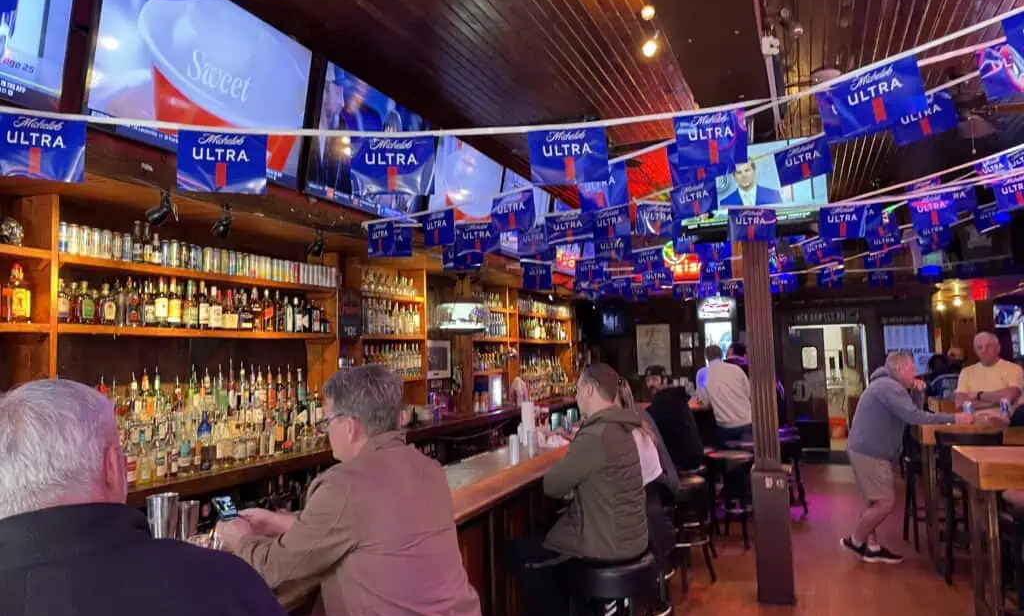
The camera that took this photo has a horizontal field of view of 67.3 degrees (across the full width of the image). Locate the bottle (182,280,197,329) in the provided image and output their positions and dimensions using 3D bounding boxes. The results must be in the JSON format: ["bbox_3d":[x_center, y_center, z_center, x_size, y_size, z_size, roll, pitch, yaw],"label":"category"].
[{"bbox_3d":[-1.974,-0.021,4.709,0.080,0.290,0.080,-4,-4,24],"label":"bottle"}]

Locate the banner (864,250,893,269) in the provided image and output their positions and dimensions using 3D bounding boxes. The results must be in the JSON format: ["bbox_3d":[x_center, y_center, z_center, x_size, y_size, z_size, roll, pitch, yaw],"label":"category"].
[{"bbox_3d":[4.146,-0.554,8.700,0.305,0.208,0.020,-11,-6,11],"label":"banner"}]

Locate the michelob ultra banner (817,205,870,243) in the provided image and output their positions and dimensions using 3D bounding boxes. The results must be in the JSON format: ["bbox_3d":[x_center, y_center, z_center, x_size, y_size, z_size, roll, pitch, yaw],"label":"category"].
[{"bbox_3d":[2.112,-0.545,4.900,0.305,0.215,0.020,-2,-4,5],"label":"michelob ultra banner"}]

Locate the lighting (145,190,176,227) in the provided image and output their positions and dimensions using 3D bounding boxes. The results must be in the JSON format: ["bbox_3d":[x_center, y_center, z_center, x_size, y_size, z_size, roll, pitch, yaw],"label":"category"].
[{"bbox_3d":[-1.850,-0.524,4.048,0.150,0.185,0.100,-2,-4,8],"label":"lighting"}]

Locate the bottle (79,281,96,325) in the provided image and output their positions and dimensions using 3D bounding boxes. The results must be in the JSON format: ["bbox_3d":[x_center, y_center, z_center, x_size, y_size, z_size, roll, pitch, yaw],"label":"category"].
[{"bbox_3d":[-2.295,-0.030,4.158,0.070,0.232,0.100,-3,-4,20],"label":"bottle"}]

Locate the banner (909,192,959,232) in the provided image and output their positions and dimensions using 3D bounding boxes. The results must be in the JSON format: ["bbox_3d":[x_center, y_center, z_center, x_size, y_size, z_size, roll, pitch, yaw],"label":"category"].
[{"bbox_3d":[2.740,-0.627,5.000,0.305,0.208,0.020,-9,-4,2],"label":"banner"}]

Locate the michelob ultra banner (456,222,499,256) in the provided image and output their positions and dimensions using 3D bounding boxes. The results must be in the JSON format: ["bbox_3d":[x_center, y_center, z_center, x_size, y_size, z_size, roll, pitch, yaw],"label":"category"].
[{"bbox_3d":[-0.223,-0.463,5.120,0.305,0.208,0.020,-3,-4,12],"label":"michelob ultra banner"}]

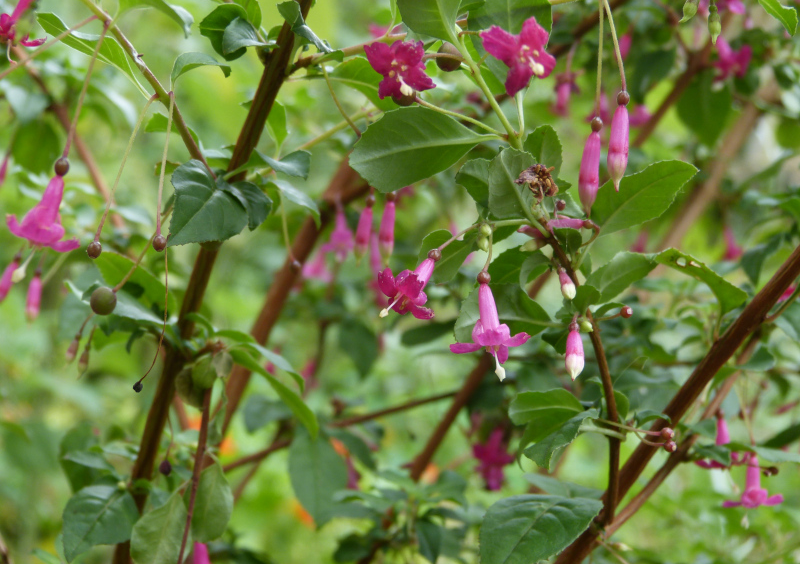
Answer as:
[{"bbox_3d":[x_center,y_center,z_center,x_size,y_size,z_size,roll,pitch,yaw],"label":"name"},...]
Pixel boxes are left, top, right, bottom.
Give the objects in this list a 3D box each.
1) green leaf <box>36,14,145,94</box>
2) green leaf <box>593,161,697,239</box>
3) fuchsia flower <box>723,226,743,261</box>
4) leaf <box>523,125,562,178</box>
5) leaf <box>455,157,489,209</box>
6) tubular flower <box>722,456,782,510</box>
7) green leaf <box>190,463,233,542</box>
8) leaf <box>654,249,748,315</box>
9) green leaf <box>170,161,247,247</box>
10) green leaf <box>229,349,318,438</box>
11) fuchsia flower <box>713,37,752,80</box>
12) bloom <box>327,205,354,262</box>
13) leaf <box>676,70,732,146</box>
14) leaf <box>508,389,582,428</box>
[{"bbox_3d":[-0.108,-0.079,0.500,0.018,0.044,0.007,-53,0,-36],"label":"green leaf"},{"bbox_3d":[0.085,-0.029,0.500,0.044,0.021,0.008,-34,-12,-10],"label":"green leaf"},{"bbox_3d":[0.302,-0.035,1.300,0.021,0.033,0.021,0,5,0],"label":"fuchsia flower"},{"bbox_3d":[0.066,-0.058,0.670,0.020,0.034,0.009,6,17,-2],"label":"leaf"},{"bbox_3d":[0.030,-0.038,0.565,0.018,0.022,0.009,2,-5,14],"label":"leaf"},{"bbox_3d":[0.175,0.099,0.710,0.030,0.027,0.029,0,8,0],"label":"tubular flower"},{"bbox_3d":[-0.096,0.110,0.720,0.023,0.042,0.010,7,17,-8],"label":"green leaf"},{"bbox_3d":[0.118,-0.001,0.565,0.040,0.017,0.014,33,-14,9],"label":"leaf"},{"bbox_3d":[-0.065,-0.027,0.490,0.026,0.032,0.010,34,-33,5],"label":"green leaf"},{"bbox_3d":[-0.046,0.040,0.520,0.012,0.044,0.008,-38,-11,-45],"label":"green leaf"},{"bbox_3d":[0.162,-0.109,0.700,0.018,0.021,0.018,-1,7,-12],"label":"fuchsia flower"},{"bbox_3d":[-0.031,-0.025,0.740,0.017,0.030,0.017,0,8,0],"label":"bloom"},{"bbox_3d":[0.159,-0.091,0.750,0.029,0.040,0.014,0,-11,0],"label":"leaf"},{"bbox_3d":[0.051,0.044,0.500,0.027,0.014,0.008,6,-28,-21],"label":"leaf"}]

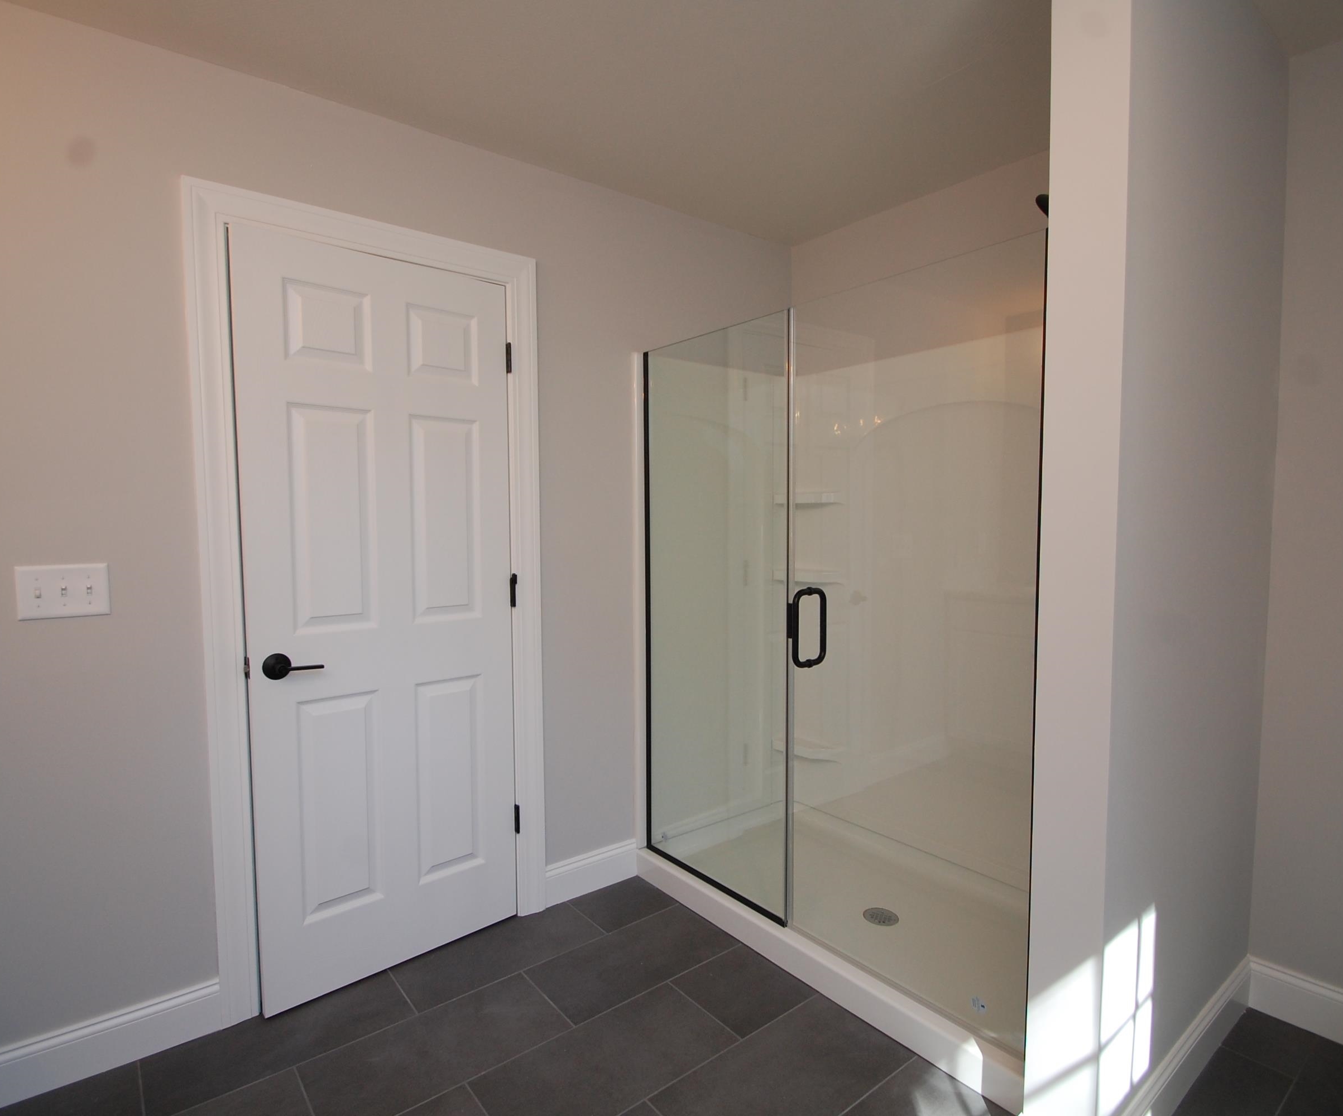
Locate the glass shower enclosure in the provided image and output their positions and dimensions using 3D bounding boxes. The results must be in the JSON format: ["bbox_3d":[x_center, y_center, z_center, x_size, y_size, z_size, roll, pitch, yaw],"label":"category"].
[{"bbox_3d":[0.656,0.186,2.183,0.805,1.785,1.470,-3,4,-38],"label":"glass shower enclosure"}]

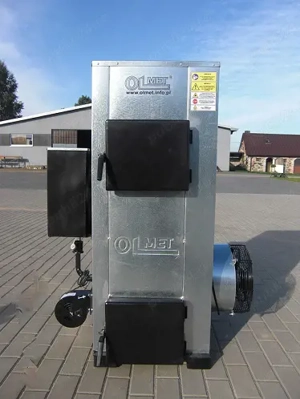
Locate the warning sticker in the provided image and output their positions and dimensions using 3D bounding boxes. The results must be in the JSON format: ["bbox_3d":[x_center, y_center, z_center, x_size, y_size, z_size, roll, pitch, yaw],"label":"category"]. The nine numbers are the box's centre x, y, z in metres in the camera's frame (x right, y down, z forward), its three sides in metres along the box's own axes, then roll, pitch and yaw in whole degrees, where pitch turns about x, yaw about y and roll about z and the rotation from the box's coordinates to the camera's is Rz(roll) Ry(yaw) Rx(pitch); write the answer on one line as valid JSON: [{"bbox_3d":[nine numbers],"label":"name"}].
[{"bbox_3d":[0.216,-0.430,1.292,0.099,0.150,0.002,1,6,0],"label":"warning sticker"}]

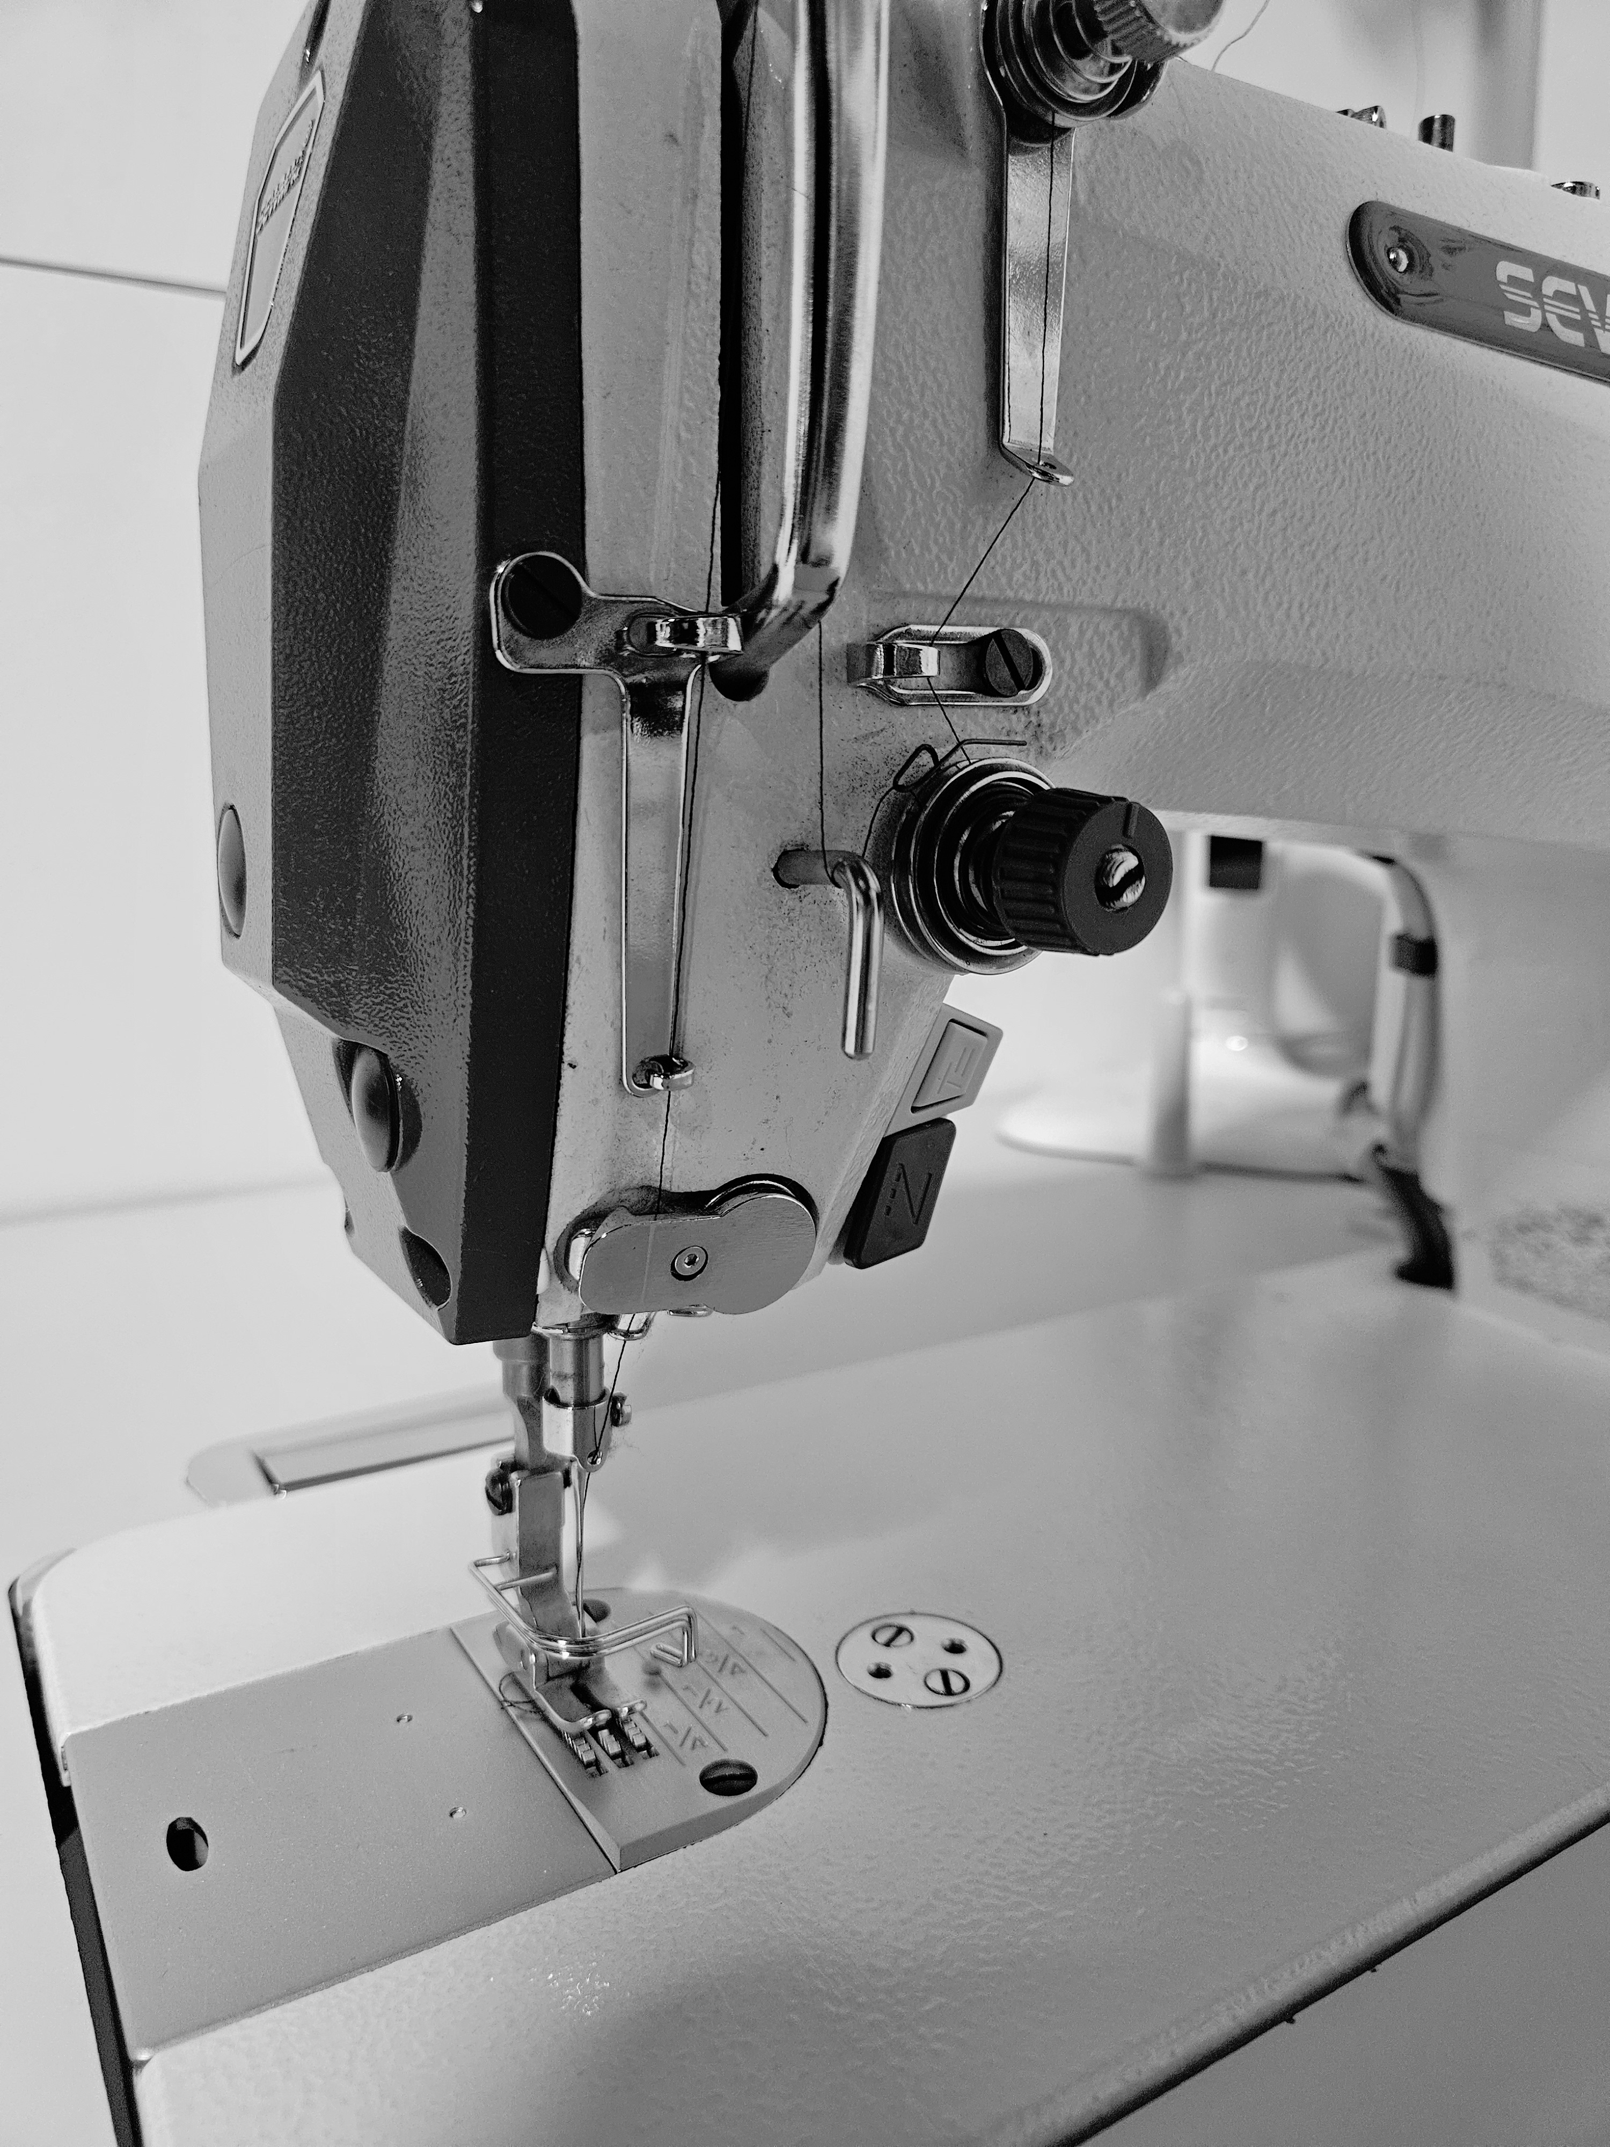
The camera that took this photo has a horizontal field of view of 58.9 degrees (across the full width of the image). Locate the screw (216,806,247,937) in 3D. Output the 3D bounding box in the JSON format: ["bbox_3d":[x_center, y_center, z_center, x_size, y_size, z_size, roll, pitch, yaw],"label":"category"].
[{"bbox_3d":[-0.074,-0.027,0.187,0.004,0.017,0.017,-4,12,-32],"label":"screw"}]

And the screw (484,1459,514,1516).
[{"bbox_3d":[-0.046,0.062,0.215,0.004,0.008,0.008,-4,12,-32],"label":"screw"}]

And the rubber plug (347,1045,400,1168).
[{"bbox_3d":[-0.053,0.005,0.179,0.004,0.016,0.016,-4,12,-32],"label":"rubber plug"}]

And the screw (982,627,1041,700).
[{"bbox_3d":[0.027,-0.056,0.197,0.009,0.009,0.004,-4,12,-32],"label":"screw"}]

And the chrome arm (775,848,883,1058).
[{"bbox_3d":[0.003,-0.015,0.180,0.004,0.025,0.021,-4,12,-32],"label":"chrome arm"}]

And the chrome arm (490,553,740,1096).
[{"bbox_3d":[-0.022,-0.027,0.167,0.028,0.063,0.009,-4,12,-32],"label":"chrome arm"}]

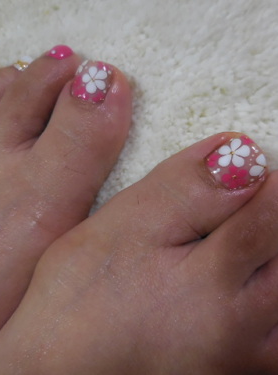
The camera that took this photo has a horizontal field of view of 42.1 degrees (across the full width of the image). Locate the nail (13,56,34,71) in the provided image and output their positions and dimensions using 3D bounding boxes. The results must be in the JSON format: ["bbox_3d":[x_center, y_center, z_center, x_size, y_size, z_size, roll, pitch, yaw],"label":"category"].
[{"bbox_3d":[-0.058,-0.062,0.182,0.009,0.004,0.009,26,36,24],"label":"nail"}]

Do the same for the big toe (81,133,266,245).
[{"bbox_3d":[0.016,0.004,0.133,0.053,0.024,0.025,-20,60,1],"label":"big toe"}]

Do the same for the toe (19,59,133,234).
[{"bbox_3d":[-0.023,-0.023,0.158,0.026,0.025,0.063,6,63,16],"label":"toe"}]

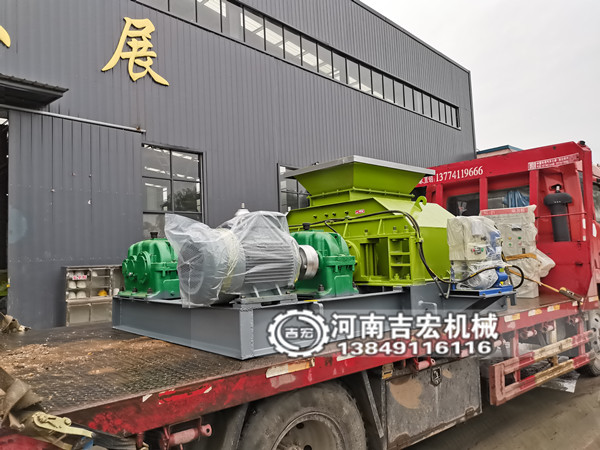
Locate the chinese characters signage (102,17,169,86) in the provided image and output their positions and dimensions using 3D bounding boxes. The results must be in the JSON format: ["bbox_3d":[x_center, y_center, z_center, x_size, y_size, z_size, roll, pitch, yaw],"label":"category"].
[{"bbox_3d":[-4.374,-4.759,12.171,1.842,1.825,0.120,3,-7,-45],"label":"chinese characters signage"}]

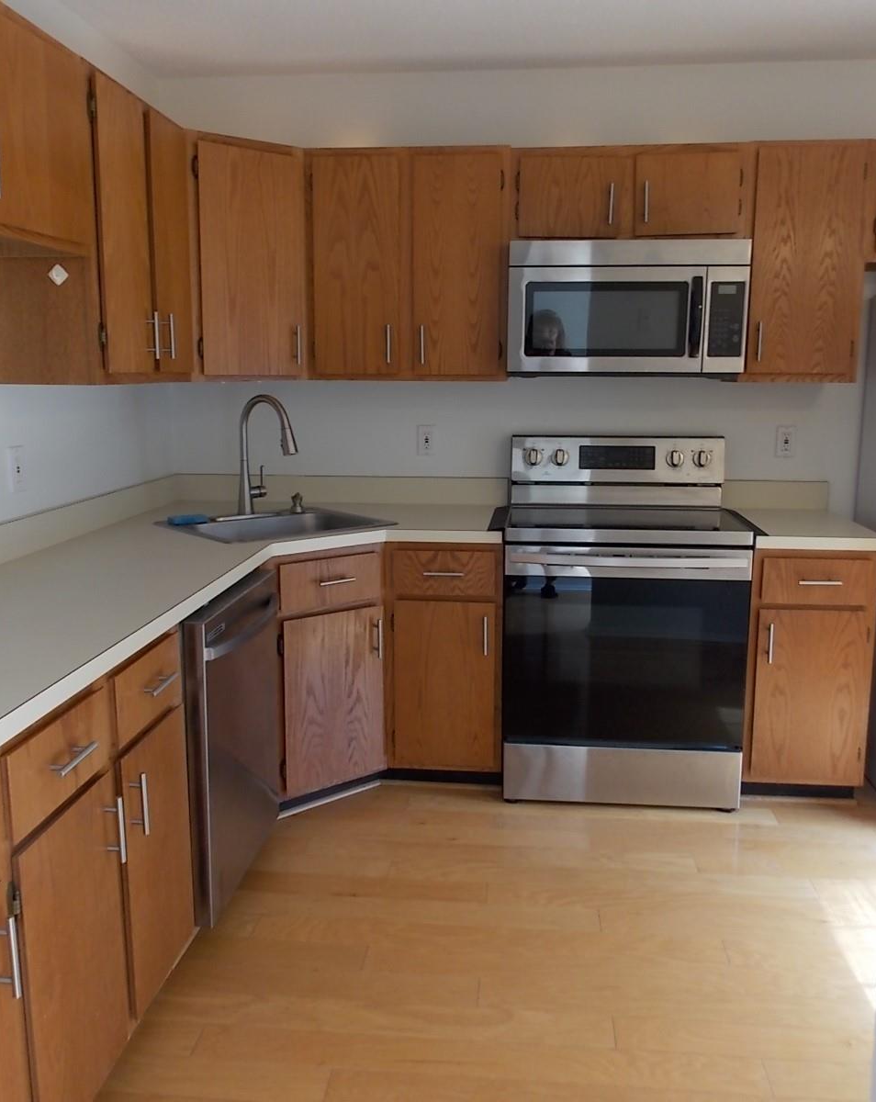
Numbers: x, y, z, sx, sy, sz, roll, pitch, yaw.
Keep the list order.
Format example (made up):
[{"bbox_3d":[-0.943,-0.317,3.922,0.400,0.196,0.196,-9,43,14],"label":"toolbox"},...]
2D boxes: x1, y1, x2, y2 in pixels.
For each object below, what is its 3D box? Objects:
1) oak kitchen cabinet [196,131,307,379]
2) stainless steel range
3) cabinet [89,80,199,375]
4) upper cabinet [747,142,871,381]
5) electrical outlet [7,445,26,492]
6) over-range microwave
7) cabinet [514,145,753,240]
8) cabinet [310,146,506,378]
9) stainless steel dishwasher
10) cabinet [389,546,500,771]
[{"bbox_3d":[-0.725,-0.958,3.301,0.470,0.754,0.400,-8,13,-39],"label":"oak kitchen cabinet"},{"bbox_3d":[0.615,0.215,3.361,0.757,1.172,0.690,1,10,5],"label":"stainless steel range"},{"bbox_3d":[-0.957,-0.853,2.723,0.328,0.755,0.643,1,10,5],"label":"cabinet"},{"bbox_3d":[1.195,-0.952,3.291,0.381,0.754,0.330,1,10,5],"label":"upper cabinet"},{"bbox_3d":[-1.136,-0.220,2.650,0.010,0.118,0.074,1,10,5],"label":"electrical outlet"},{"bbox_3d":[0.625,-0.812,3.326,0.758,0.420,0.415,1,10,5],"label":"over-range microwave"},{"bbox_3d":[0.631,-1.187,3.316,0.765,0.307,0.325,1,10,5],"label":"cabinet"},{"bbox_3d":[-0.094,-0.980,3.425,0.687,0.755,0.325,1,10,5],"label":"cabinet"},{"bbox_3d":[-0.829,0.500,2.741,0.600,0.830,0.600,1,10,5],"label":"stainless steel dishwasher"},{"bbox_3d":[0.054,0.300,3.484,0.370,0.775,0.617,1,10,5],"label":"cabinet"}]

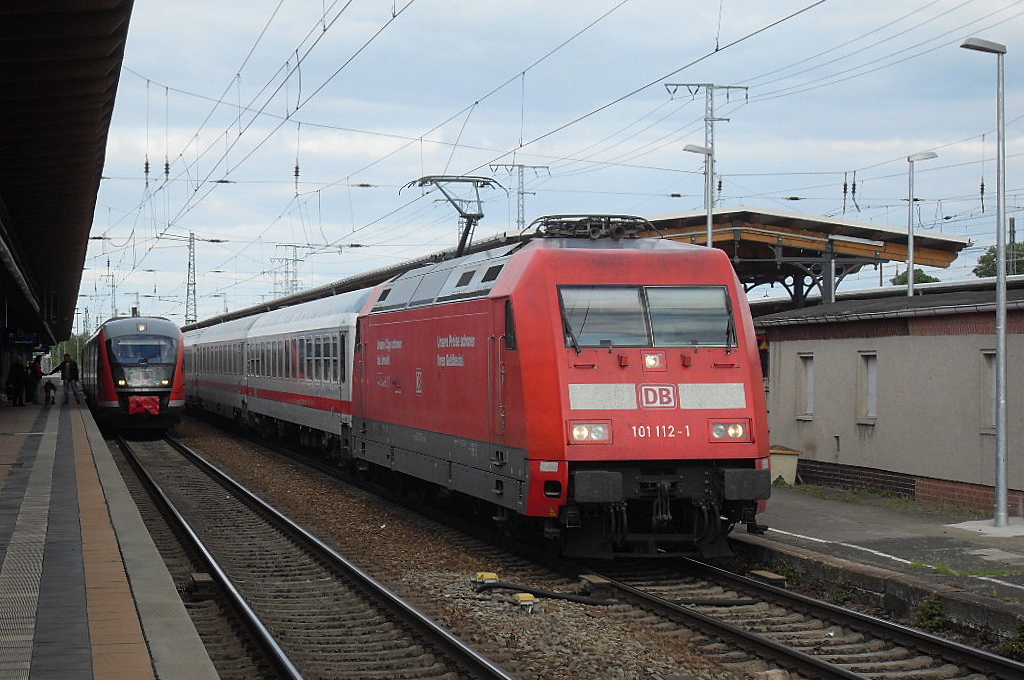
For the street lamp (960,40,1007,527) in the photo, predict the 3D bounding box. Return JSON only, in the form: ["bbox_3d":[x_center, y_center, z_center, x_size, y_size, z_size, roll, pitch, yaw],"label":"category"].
[{"bbox_3d":[6.290,-0.780,31.200,0.600,6.500,0.240,0,-1,-11],"label":"street lamp"}]

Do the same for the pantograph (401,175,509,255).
[{"bbox_3d":[-0.900,-1.990,40.600,1.950,1.700,2.200,0,-1,-11],"label":"pantograph"}]

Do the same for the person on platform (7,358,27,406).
[{"bbox_3d":[-16.960,1.455,80.200,0.600,1.660,0.450,0,-1,-11],"label":"person on platform"}]

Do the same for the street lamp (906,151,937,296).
[{"bbox_3d":[8.480,-0.620,48.200,0.600,6.500,0.240,0,-1,-11],"label":"street lamp"}]

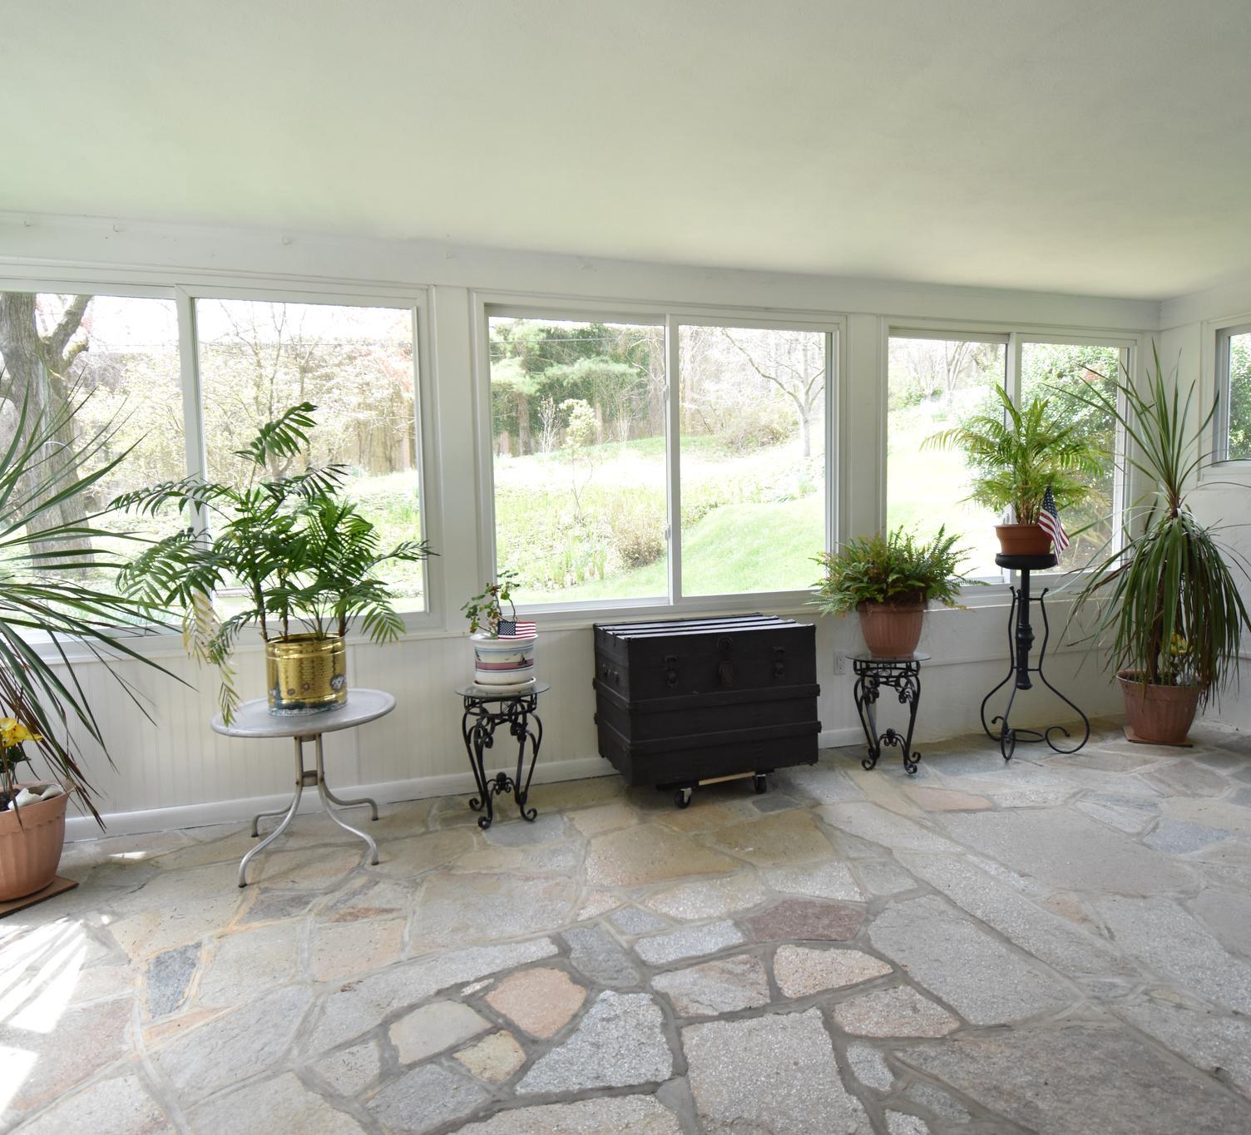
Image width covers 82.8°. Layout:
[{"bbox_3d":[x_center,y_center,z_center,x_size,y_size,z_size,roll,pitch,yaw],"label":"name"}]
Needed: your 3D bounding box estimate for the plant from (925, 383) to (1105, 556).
[{"bbox_3d":[1.952,-0.472,3.476,0.756,0.831,0.670,-2,4,-15],"label":"plant"}]

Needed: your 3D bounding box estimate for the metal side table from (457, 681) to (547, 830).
[{"bbox_3d":[-0.510,0.767,2.936,0.372,0.539,0.372,-2,4,-10],"label":"metal side table"}]

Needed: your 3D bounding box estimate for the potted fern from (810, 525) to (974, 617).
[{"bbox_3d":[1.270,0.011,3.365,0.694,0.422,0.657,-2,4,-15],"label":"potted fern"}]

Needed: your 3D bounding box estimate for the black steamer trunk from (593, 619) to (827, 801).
[{"bbox_3d":[0.347,0.589,3.096,0.855,0.685,0.470,-2,4,-18],"label":"black steamer trunk"}]

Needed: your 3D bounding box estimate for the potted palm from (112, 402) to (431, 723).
[{"bbox_3d":[-1.194,-0.024,2.465,0.972,1.081,0.814,-2,3,-15],"label":"potted palm"}]

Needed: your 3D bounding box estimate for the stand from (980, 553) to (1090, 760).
[{"bbox_3d":[1.923,0.414,3.426,0.463,0.944,0.435,-2,3,-15],"label":"stand"}]

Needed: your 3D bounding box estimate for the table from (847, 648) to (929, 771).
[{"bbox_3d":[1.284,0.691,3.419,0.360,0.539,0.360,0,5,20],"label":"table"}]

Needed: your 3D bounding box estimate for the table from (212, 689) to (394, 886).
[{"bbox_3d":[-1.116,0.756,2.527,0.593,0.504,0.593,-2,3,-15],"label":"table"}]

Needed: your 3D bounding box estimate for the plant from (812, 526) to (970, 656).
[{"bbox_3d":[1.272,0.113,3.373,0.694,0.620,0.657,-2,4,-15],"label":"plant"}]

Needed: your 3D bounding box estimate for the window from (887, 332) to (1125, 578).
[{"bbox_3d":[2.164,-0.605,3.997,1.649,1.321,0.087,-2,4,-15],"label":"window"}]

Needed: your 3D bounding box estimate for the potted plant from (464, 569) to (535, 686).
[{"bbox_3d":[-0.489,0.246,2.782,0.301,0.461,0.282,-2,3,-15],"label":"potted plant"}]

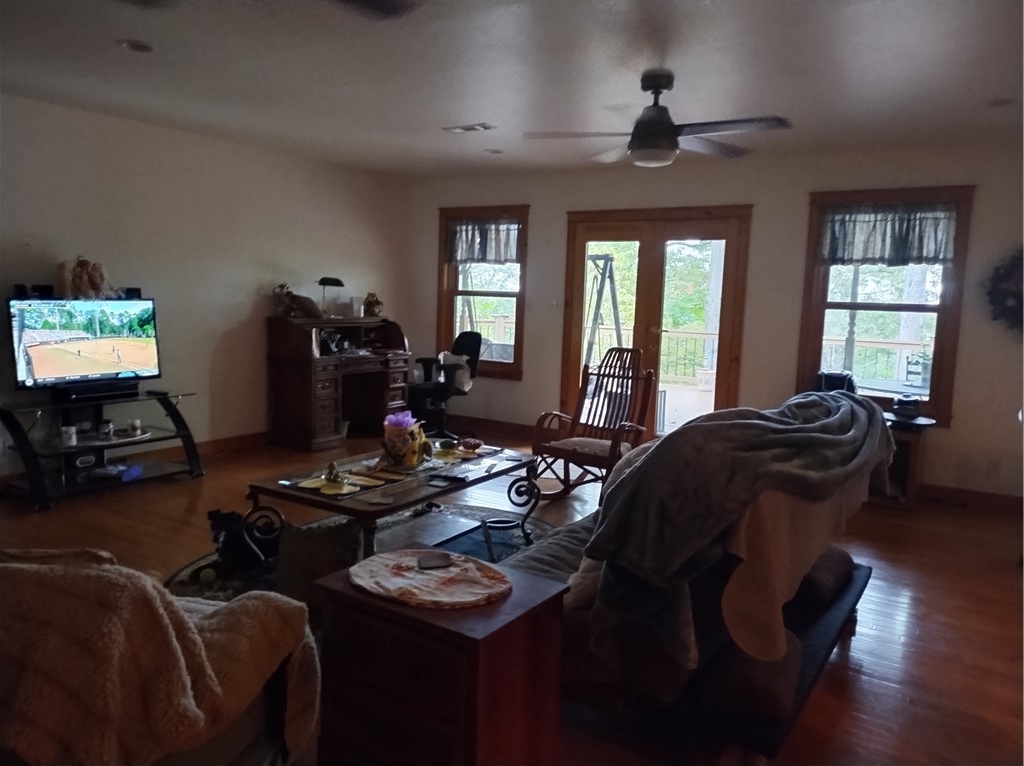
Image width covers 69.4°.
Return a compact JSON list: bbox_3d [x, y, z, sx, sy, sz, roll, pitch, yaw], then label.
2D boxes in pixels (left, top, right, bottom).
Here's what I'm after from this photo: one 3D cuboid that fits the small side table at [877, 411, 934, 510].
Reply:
[{"bbox_3d":[2.694,0.559,5.220,0.460,0.600,0.370,6,9,34],"label":"small side table"}]

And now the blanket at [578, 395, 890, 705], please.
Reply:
[{"bbox_3d":[0.814,0.417,2.433,0.570,0.680,1.450,6,8,34],"label":"blanket"}]

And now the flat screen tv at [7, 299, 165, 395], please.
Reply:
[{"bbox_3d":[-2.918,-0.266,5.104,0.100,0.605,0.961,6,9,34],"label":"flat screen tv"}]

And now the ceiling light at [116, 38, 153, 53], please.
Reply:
[{"bbox_3d":[-1.798,-1.598,3.527,0.165,0.025,0.165,6,8,34],"label":"ceiling light"}]

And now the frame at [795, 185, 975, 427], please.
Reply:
[{"bbox_3d":[2.650,-0.553,5.354,1.060,1.650,0.090,6,8,34],"label":"frame"}]

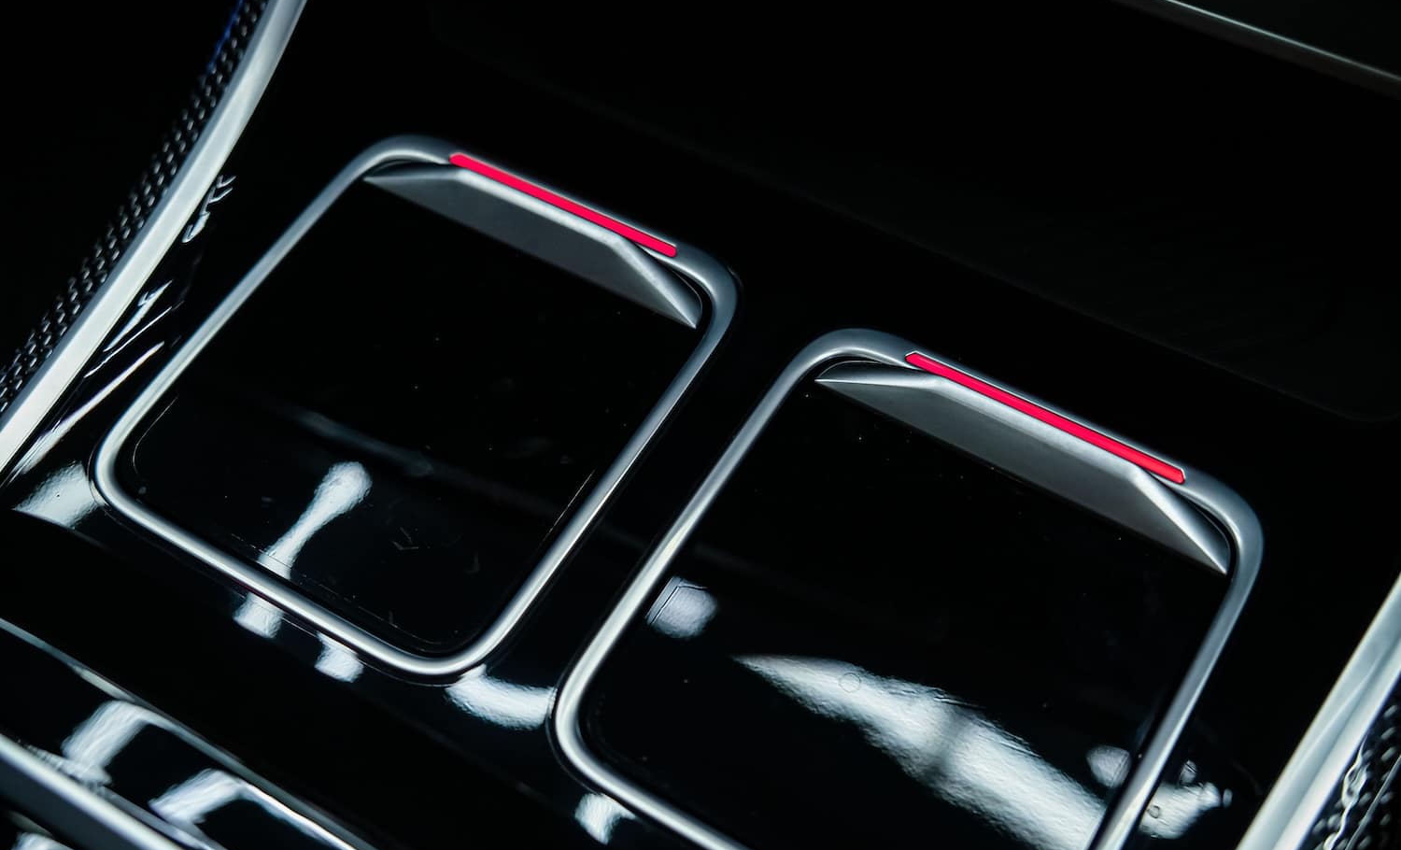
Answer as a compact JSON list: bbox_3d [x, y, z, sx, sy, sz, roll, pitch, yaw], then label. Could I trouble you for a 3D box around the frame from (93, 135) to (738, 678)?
[{"bbox_3d":[-0.054,-0.008,0.324,0.093,0.010,0.103,25,62,19],"label":"frame"}]

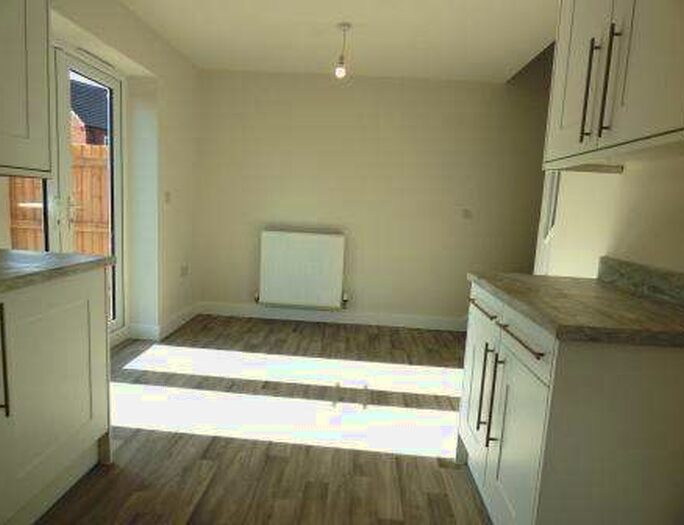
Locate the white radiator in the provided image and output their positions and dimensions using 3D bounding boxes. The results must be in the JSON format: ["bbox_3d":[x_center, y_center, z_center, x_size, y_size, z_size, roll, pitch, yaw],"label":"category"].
[{"bbox_3d":[-0.384,0.062,3.931,0.788,0.697,0.090,3,8,2],"label":"white radiator"}]

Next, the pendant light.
[{"bbox_3d":[0.004,-1.423,2.736,0.088,0.337,0.088,3,8,2],"label":"pendant light"}]

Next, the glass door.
[{"bbox_3d":[-1.728,-0.366,2.780,0.070,1.859,0.658,3,8,2],"label":"glass door"}]

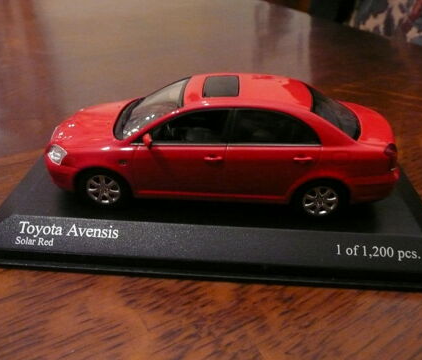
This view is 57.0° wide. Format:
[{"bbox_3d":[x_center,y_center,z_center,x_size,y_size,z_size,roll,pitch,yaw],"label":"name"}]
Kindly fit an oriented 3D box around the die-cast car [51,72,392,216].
[{"bbox_3d":[0.003,-0.014,0.123,0.108,0.034,0.043,3,32,3],"label":"die-cast car"}]

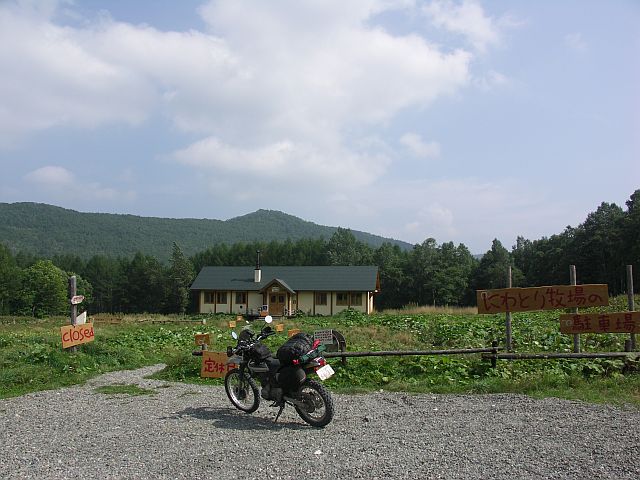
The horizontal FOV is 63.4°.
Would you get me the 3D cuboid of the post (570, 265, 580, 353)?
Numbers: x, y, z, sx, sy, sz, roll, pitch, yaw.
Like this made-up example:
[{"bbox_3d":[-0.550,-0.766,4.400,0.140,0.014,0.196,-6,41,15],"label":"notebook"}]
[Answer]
[{"bbox_3d":[6.027,1.765,12.200,0.130,2.338,0.130,0,-7,0],"label":"post"}]

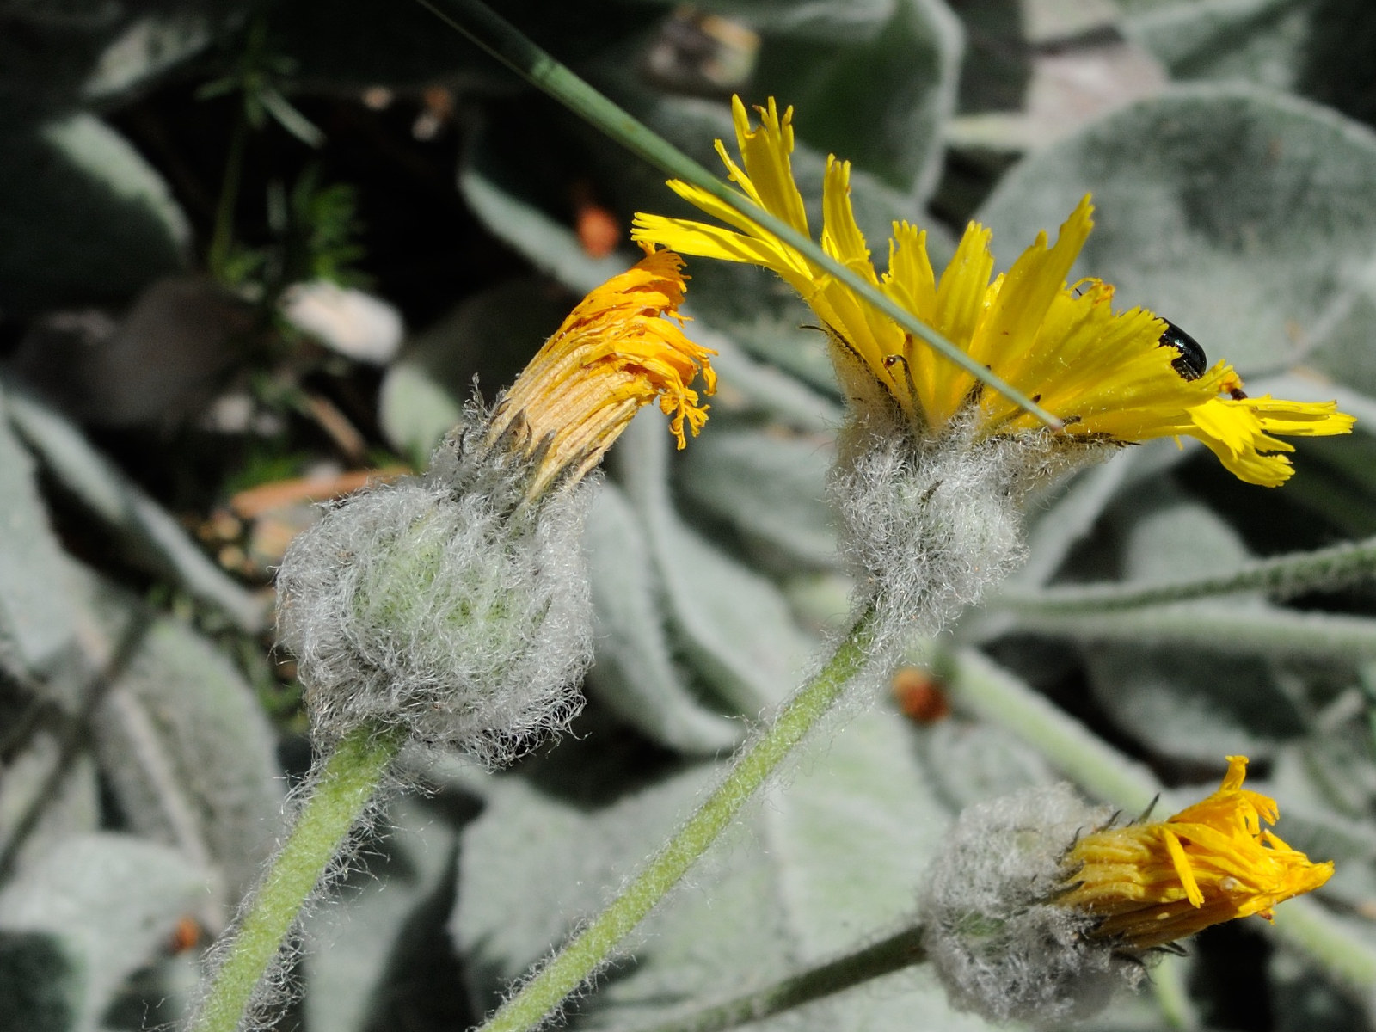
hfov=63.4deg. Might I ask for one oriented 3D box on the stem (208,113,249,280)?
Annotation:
[{"bbox_3d":[-0.050,-0.034,0.120,0.002,0.018,0.002,11,9,0],"label":"stem"}]

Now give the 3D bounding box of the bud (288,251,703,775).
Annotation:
[{"bbox_3d":[-0.011,0.000,0.067,0.020,0.035,0.020,34,0,0],"label":"bud"}]

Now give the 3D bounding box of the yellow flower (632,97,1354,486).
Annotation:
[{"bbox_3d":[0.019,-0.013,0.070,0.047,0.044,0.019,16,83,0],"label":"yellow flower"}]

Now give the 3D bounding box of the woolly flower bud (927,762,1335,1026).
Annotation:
[{"bbox_3d":[0.032,0.027,0.080,0.030,0.019,0.019,-12,0,0],"label":"woolly flower bud"}]

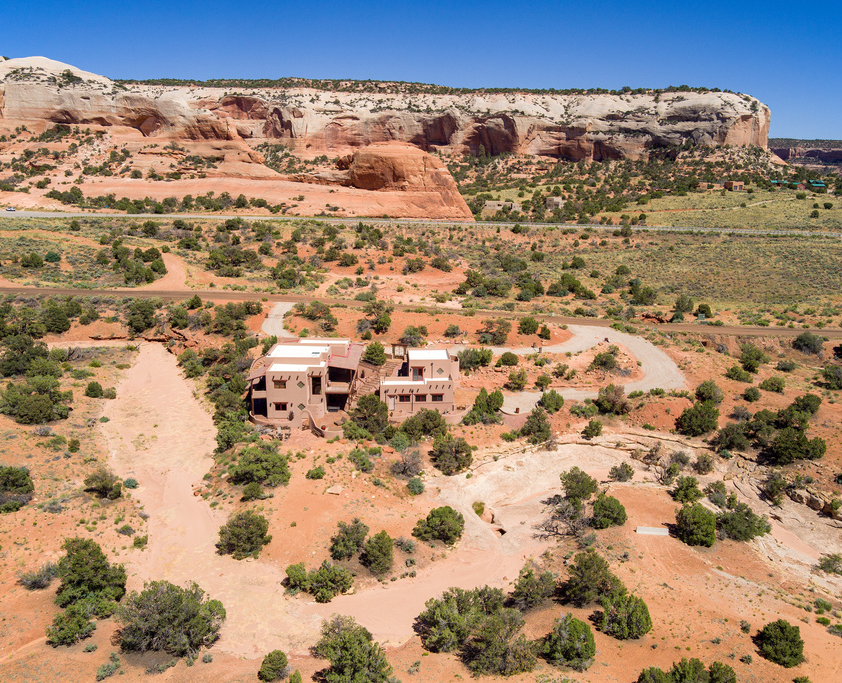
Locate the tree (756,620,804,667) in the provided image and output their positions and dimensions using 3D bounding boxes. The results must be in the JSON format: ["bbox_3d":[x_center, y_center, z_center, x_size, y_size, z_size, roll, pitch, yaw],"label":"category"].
[{"bbox_3d":[27.060,22.730,49.240,3.390,3.290,3.390,0,15,0],"label":"tree"}]

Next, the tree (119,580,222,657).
[{"bbox_3d":[-19.760,22.020,51.830,8.400,5.290,7.310,0,15,0],"label":"tree"}]

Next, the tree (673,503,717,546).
[{"bbox_3d":[26.990,18.160,64.580,4.050,4.050,4.050,0,15,0],"label":"tree"}]

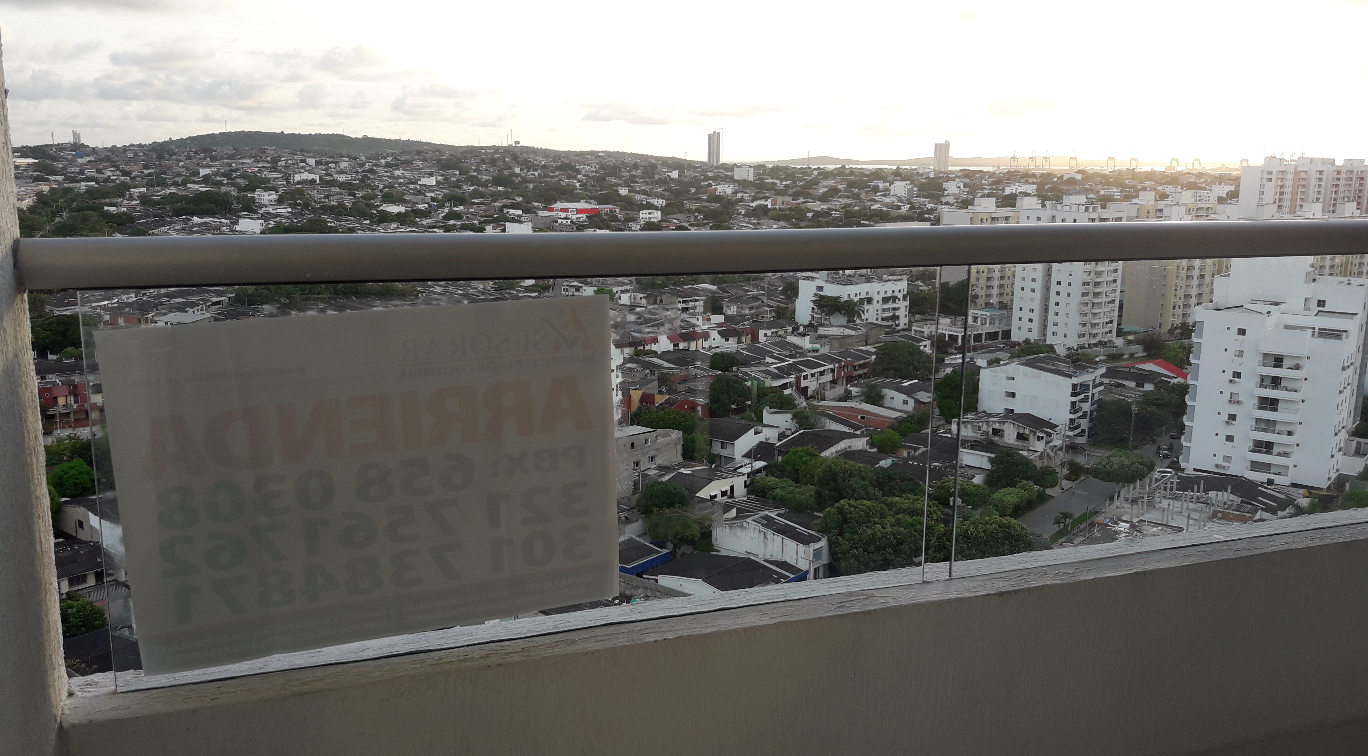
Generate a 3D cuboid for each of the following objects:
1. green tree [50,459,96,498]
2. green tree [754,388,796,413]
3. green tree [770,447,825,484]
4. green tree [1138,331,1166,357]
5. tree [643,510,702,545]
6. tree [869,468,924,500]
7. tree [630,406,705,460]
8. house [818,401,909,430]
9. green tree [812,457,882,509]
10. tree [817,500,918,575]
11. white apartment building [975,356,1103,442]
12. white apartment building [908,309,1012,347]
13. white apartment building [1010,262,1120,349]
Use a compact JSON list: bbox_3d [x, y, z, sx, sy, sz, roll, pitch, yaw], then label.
[{"bbox_3d":[-75.330,13.400,137.080,5.700,6.500,5.700,0,11,0],"label":"green tree"},{"bbox_3d":[16.160,4.300,195.700,7.560,5.720,7.330,1,11,5],"label":"green tree"},{"bbox_3d":[15.620,12.480,152.590,7.520,6.380,7.290,1,11,6],"label":"green tree"},{"bbox_3d":[103.650,-7.540,244.850,6.200,5.800,6.000,5,12,23],"label":"green tree"},{"bbox_3d":[-1.140,18.330,127.870,6.600,6.000,6.400,1,11,0],"label":"tree"},{"bbox_3d":[27.900,14.400,145.150,7.150,5.500,6.940,2,11,11],"label":"tree"},{"bbox_3d":[-2.040,7.570,156.530,10.200,7.600,8.500,0,11,-1],"label":"tree"},{"bbox_3d":[32.090,7.110,193.030,5.500,4.700,18.000,-8,14,-37],"label":"house"},{"bbox_3d":[20.830,13.850,141.860,8.910,7.840,8.640,2,11,9],"label":"green tree"},{"bbox_3d":[20.140,17.390,121.230,11.120,8.900,10.790,2,11,10],"label":"tree"},{"bbox_3d":[54.880,2.940,169.990,13.600,12.400,12.600,10,14,38],"label":"white apartment building"},{"bbox_3d":[67.720,-13.470,272.040,17.500,7.900,16.000,-9,15,-39],"label":"white apartment building"},{"bbox_3d":[99.510,-26.960,286.870,16.500,35.000,20.500,-8,14,-36],"label":"white apartment building"}]

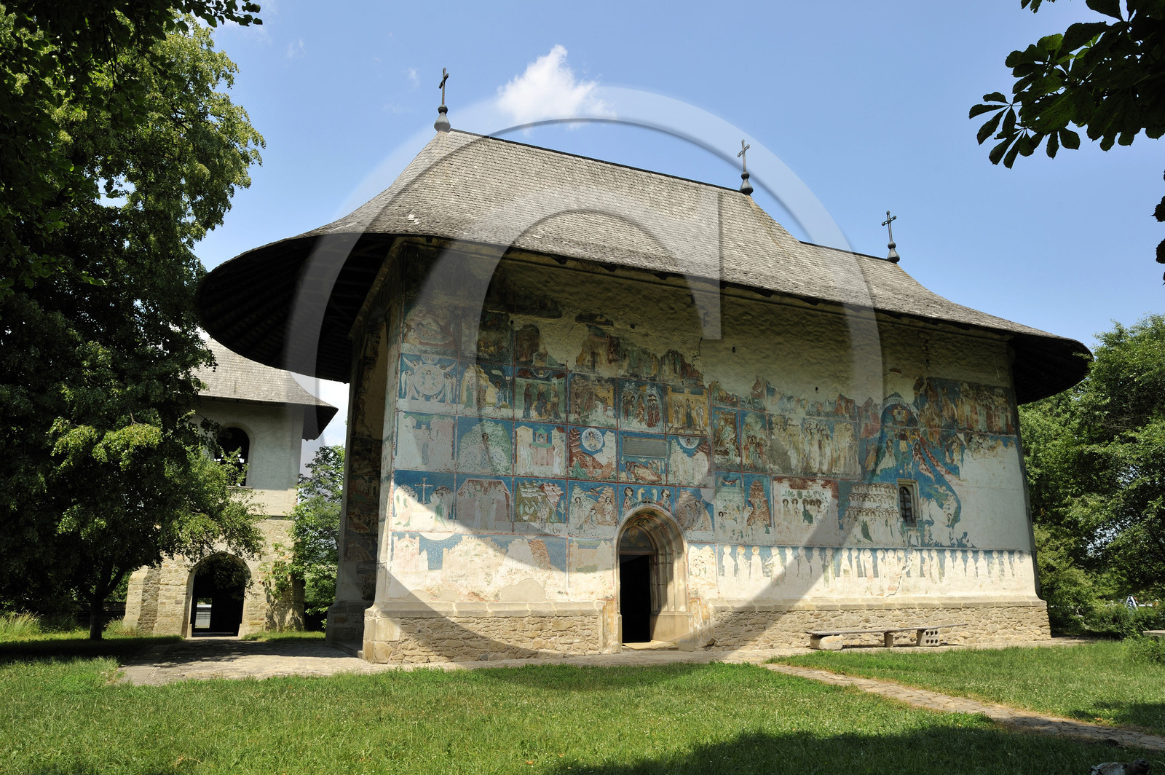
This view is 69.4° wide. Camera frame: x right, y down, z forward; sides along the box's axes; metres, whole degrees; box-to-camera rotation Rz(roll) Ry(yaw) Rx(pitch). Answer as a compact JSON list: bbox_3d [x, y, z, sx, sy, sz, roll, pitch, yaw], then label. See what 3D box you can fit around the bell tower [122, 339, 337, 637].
[{"bbox_3d":[-13.666,2.756,32.760,6.888,13.120,6.954,6,-15,-23],"label":"bell tower"}]

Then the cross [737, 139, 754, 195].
[{"bbox_3d":[6.016,-8.142,31.096,0.528,2.272,0.784,6,-15,-23],"label":"cross"}]

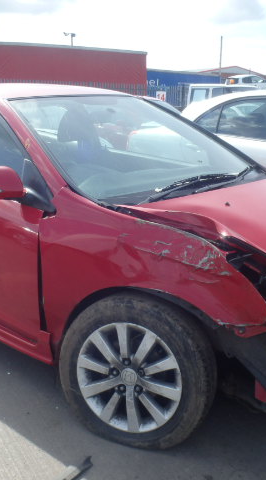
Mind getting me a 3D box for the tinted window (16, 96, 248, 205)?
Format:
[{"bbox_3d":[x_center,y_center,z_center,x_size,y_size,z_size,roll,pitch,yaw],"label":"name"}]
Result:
[{"bbox_3d":[0.041,-0.555,2.811,1.303,0.131,0.909,-15,49,-45],"label":"tinted window"}]

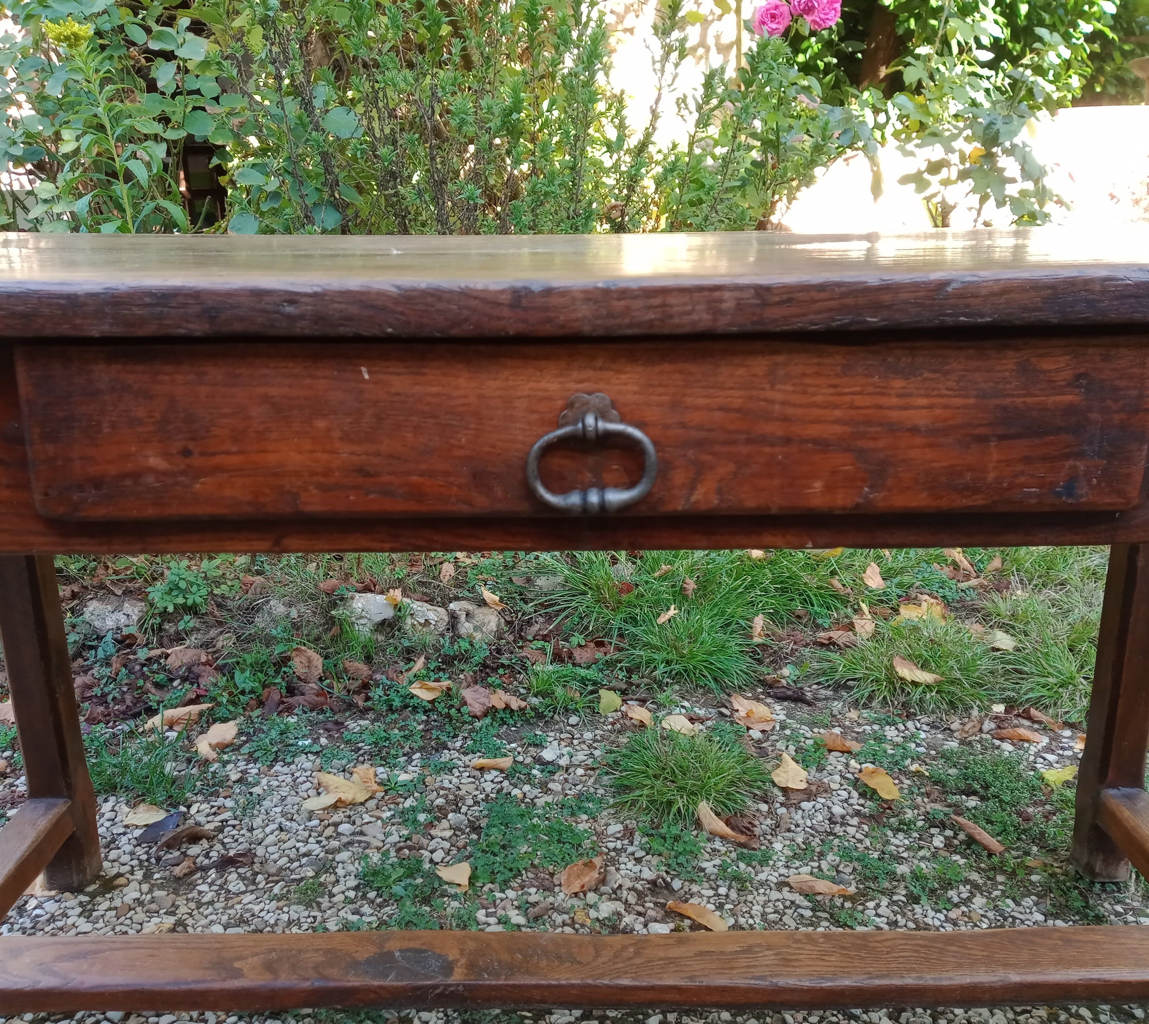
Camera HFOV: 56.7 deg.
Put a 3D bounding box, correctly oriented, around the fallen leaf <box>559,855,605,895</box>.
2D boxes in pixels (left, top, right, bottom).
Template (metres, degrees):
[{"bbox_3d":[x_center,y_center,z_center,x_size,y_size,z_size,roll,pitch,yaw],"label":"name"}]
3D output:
[{"bbox_3d":[0.009,0.434,1.275,0.042,0.027,0.060,13,21,38],"label":"fallen leaf"}]

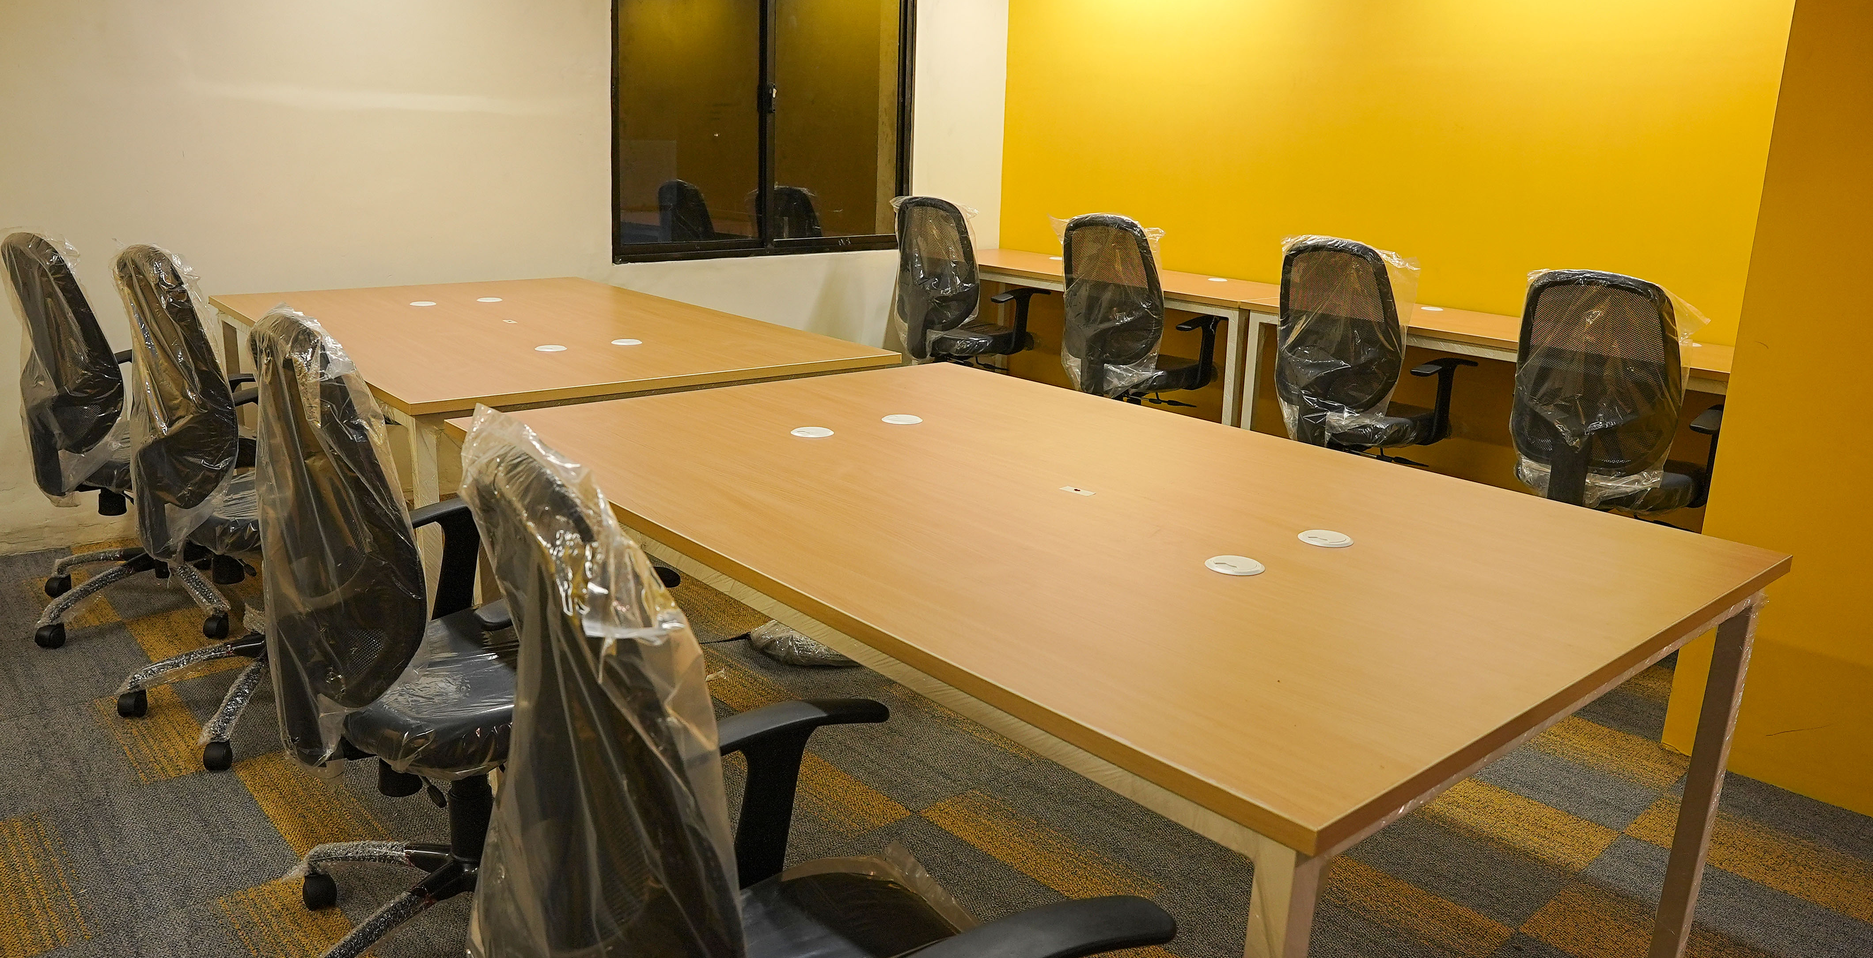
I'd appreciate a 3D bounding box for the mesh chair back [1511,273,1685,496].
[{"bbox_3d":[1.687,-0.267,3.385,0.150,0.550,0.450,-7,18,-32],"label":"mesh chair back"}]

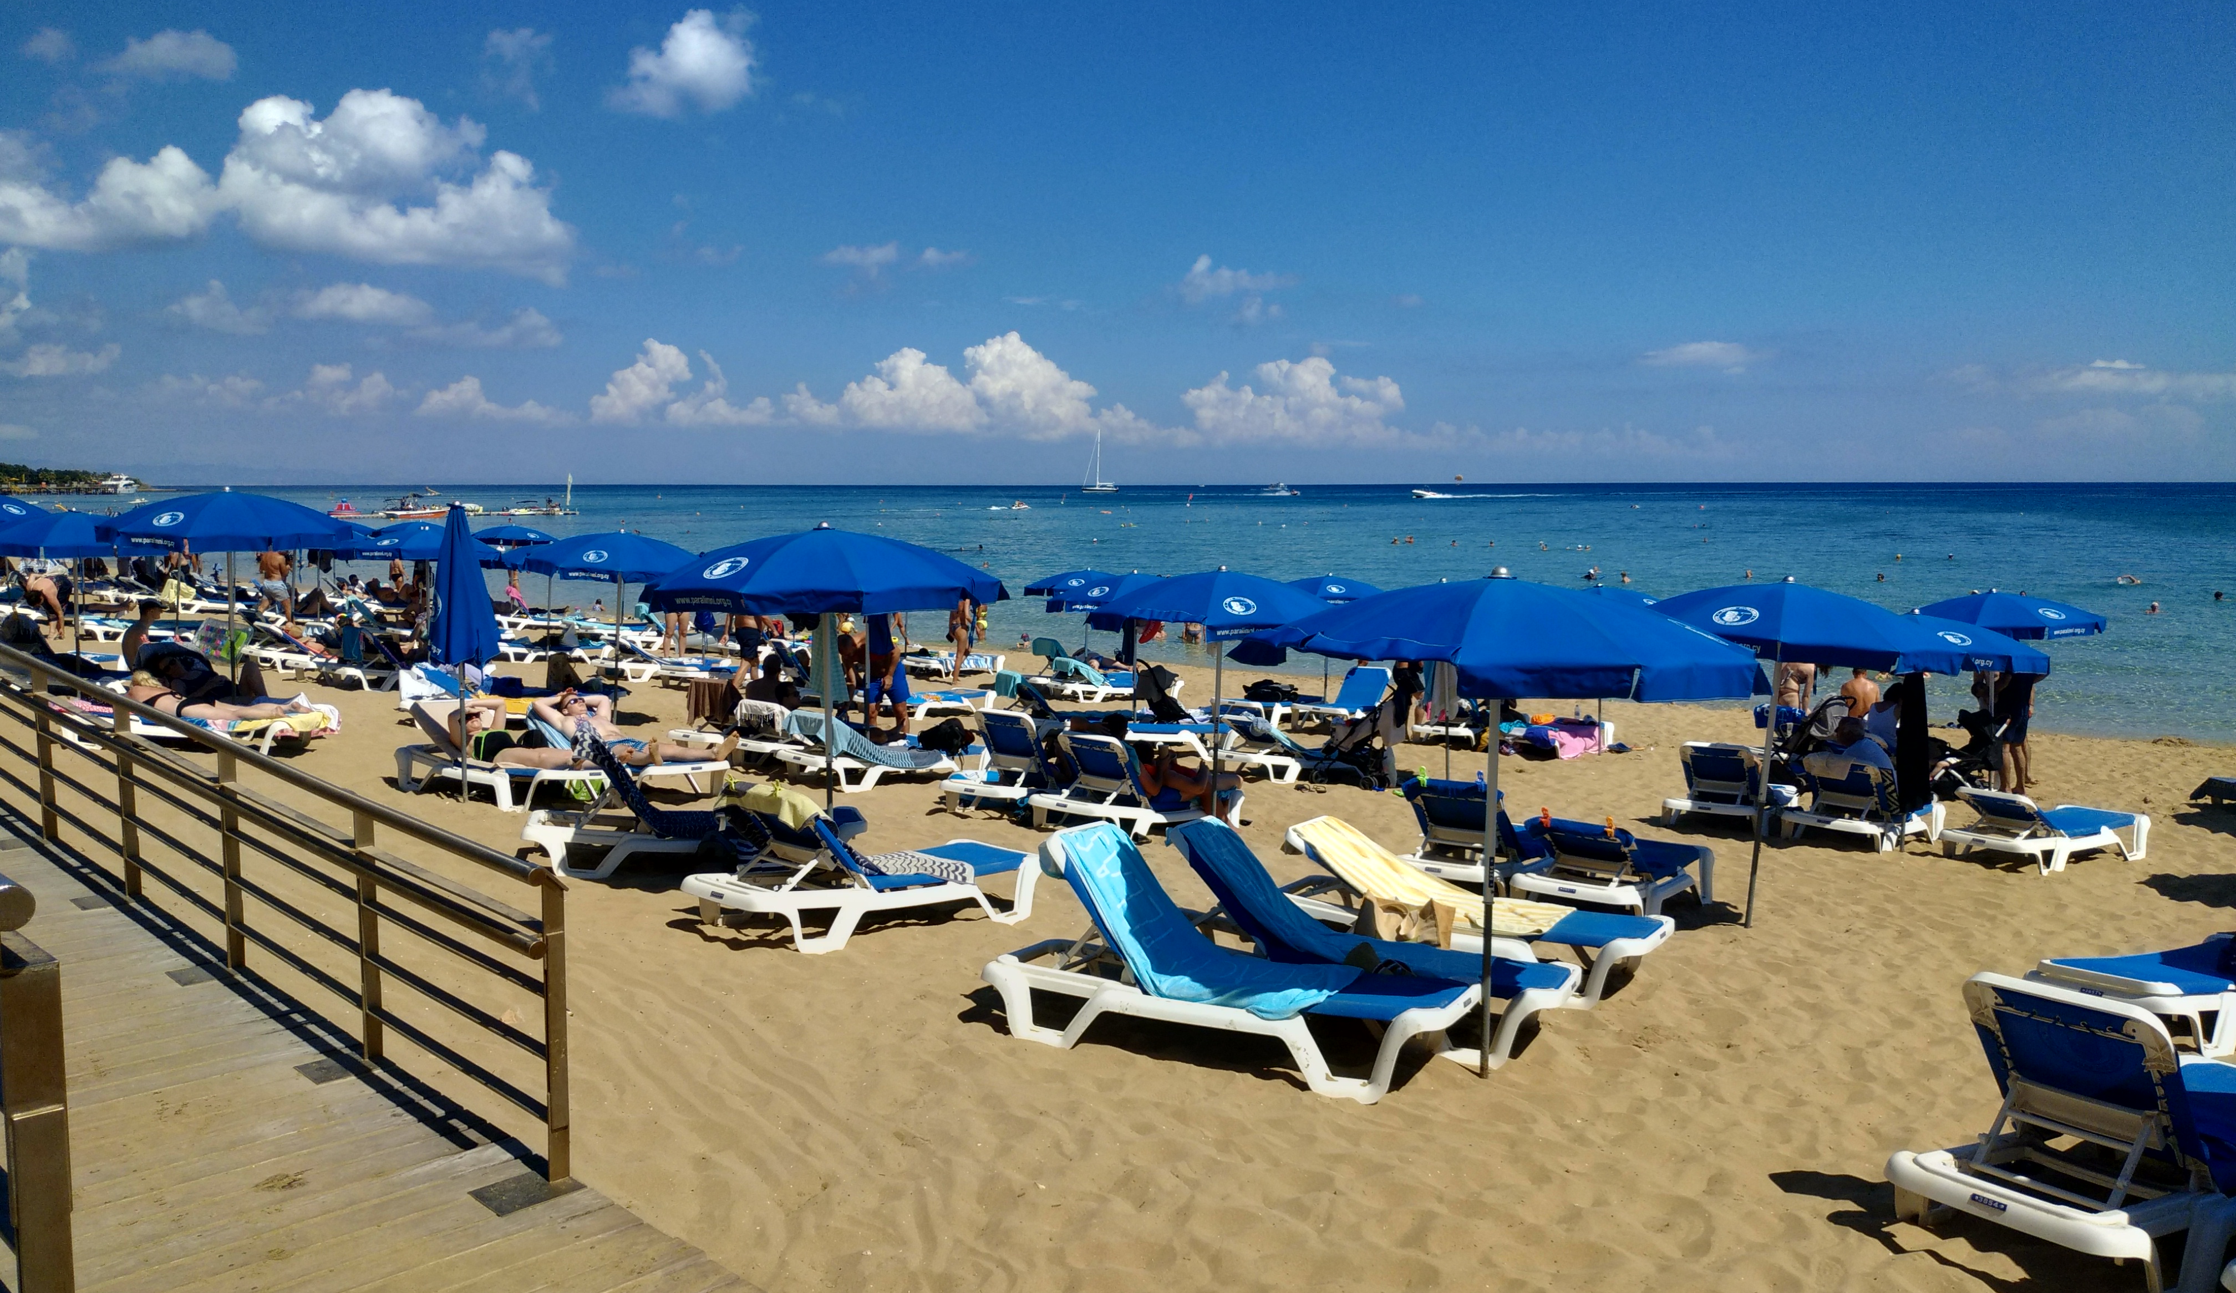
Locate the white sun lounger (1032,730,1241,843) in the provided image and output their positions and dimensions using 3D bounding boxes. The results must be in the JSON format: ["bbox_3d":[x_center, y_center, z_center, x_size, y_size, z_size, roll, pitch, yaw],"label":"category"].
[{"bbox_3d":[0.254,1.050,12.354,0.730,0.800,1.900,5,4,37],"label":"white sun lounger"}]

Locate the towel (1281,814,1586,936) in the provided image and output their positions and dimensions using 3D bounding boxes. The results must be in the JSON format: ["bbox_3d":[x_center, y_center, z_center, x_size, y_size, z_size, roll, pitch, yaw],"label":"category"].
[{"bbox_3d":[1.544,1.108,7.601,1.330,0.420,0.600,3,7,27],"label":"towel"}]

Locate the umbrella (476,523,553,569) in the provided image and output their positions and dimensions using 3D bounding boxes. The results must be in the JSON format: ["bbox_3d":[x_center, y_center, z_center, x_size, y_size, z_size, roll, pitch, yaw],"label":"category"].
[{"bbox_3d":[-13.625,-1.771,35.101,2.050,1.950,2.050,0,6,0],"label":"umbrella"}]

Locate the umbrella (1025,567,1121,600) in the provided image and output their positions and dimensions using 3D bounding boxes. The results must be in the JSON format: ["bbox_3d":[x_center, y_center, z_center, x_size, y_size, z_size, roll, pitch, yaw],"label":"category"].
[{"bbox_3d":[-0.450,-0.271,24.301,2.050,1.950,2.050,0,6,0],"label":"umbrella"}]

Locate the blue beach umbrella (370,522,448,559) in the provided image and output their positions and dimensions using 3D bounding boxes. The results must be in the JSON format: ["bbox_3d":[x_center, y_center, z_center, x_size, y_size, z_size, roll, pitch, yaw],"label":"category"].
[{"bbox_3d":[-9.444,-0.585,21.254,2.100,2.200,2.100,0,6,0],"label":"blue beach umbrella"}]

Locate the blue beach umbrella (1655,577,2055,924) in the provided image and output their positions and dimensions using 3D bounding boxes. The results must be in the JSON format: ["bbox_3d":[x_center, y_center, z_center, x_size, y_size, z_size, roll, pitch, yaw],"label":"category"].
[{"bbox_3d":[4.079,0.667,9.671,2.100,2.200,2.100,3,6,0],"label":"blue beach umbrella"}]

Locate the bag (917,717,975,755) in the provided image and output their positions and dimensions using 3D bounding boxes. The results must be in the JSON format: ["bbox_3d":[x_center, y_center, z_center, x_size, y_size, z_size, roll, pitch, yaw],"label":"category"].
[{"bbox_3d":[-1.549,0.802,13.958,0.500,0.320,0.320,0,6,0],"label":"bag"}]

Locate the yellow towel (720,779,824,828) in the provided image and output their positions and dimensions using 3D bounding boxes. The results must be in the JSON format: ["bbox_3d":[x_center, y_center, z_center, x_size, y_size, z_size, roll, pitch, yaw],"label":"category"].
[{"bbox_3d":[-1.812,0.900,8.257,0.680,0.260,0.260,5,4,43],"label":"yellow towel"}]

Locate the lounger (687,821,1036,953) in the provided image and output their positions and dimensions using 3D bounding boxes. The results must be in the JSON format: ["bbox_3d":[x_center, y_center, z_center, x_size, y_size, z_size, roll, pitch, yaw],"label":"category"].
[{"bbox_3d":[-1.391,1.180,8.739,0.730,0.750,1.900,5,4,43],"label":"lounger"}]

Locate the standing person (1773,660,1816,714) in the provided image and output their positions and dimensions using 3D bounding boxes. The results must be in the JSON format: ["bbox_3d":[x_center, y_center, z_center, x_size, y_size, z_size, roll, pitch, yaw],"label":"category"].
[{"bbox_3d":[8.886,0.725,20.377,0.600,1.480,0.450,1,6,13],"label":"standing person"}]

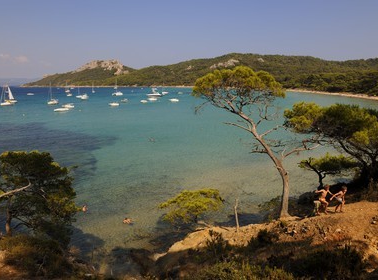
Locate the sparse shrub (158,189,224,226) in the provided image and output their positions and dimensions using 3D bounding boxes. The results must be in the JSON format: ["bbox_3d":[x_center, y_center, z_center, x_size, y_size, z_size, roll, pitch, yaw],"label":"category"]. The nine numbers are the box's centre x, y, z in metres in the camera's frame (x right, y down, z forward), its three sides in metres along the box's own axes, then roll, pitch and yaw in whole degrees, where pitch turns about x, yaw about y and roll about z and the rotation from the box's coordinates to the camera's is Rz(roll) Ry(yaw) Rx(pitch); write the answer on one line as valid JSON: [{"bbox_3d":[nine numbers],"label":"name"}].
[{"bbox_3d":[0.058,2.647,10.900,2.450,1.250,2.000,0,11,0],"label":"sparse shrub"}]

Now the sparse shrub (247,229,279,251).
[{"bbox_3d":[2.235,3.000,8.400,0.920,0.540,0.750,0,11,0],"label":"sparse shrub"}]

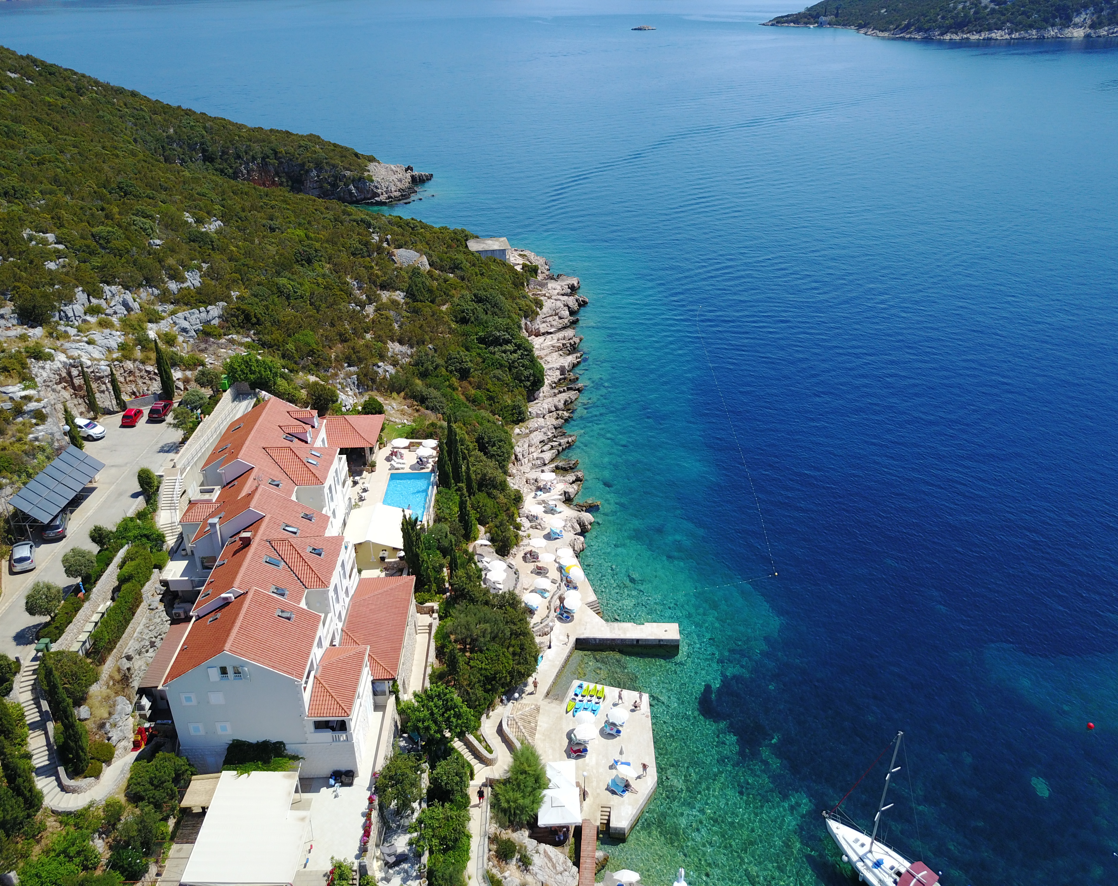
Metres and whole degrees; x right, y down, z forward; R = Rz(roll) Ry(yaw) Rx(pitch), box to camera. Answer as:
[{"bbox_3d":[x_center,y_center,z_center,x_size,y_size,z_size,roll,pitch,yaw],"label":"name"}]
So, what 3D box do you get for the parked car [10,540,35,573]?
[{"bbox_3d":[-48.182,9.982,79.816,1.780,1.470,4.250,-14,31,-24],"label":"parked car"}]

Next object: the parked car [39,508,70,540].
[{"bbox_3d":[-46.885,7.410,82.916,1.800,1.480,4.450,-8,29,-14],"label":"parked car"}]

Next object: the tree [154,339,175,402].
[{"bbox_3d":[-46.483,-8.503,104.232,1.600,7.836,1.600,0,27,0],"label":"tree"}]

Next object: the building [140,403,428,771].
[{"bbox_3d":[-24.357,9.410,84.185,20.898,12.900,47.201,-2,27,-4],"label":"building"}]

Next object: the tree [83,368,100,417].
[{"bbox_3d":[-53.825,-5.965,101.790,1.150,6.460,1.150,-1,28,-2],"label":"tree"}]

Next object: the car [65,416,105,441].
[{"bbox_3d":[-52.158,-1.524,98.270,4.300,1.500,1.790,15,32,26],"label":"car"}]

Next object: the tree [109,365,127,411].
[{"bbox_3d":[-51.447,-6.388,103.334,1.150,5.720,1.150,-1,28,-2],"label":"tree"}]

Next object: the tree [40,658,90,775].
[{"bbox_3d":[-34.251,18.808,61.003,1.850,10.370,1.850,-1,28,-2],"label":"tree"}]

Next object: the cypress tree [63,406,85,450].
[{"bbox_3d":[-51.030,-1.511,92.951,1.600,5.712,1.600,0,27,0],"label":"cypress tree"}]

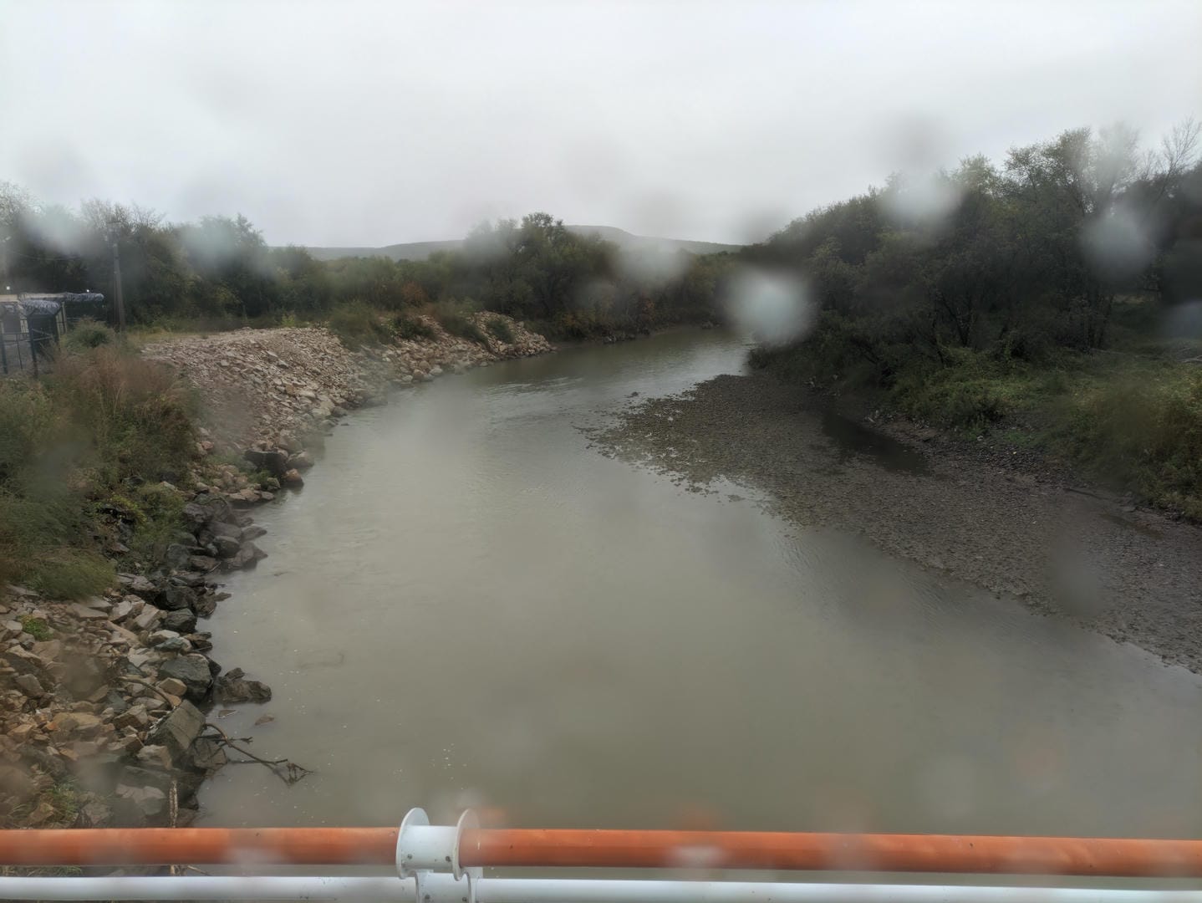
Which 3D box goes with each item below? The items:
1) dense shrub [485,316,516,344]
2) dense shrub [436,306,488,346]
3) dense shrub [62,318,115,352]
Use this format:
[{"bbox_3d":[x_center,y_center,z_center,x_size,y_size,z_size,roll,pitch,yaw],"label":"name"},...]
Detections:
[{"bbox_3d":[-8.792,-10.604,76.000,2.700,2.300,2.500,1,11,0],"label":"dense shrub"},{"bbox_3d":[-11.560,-10.474,72.000,4.200,3.000,3.600,1,11,0],"label":"dense shrub"},{"bbox_3d":[-25.384,-5.767,43.000,2.600,1.750,2.400,1,11,0],"label":"dense shrub"}]

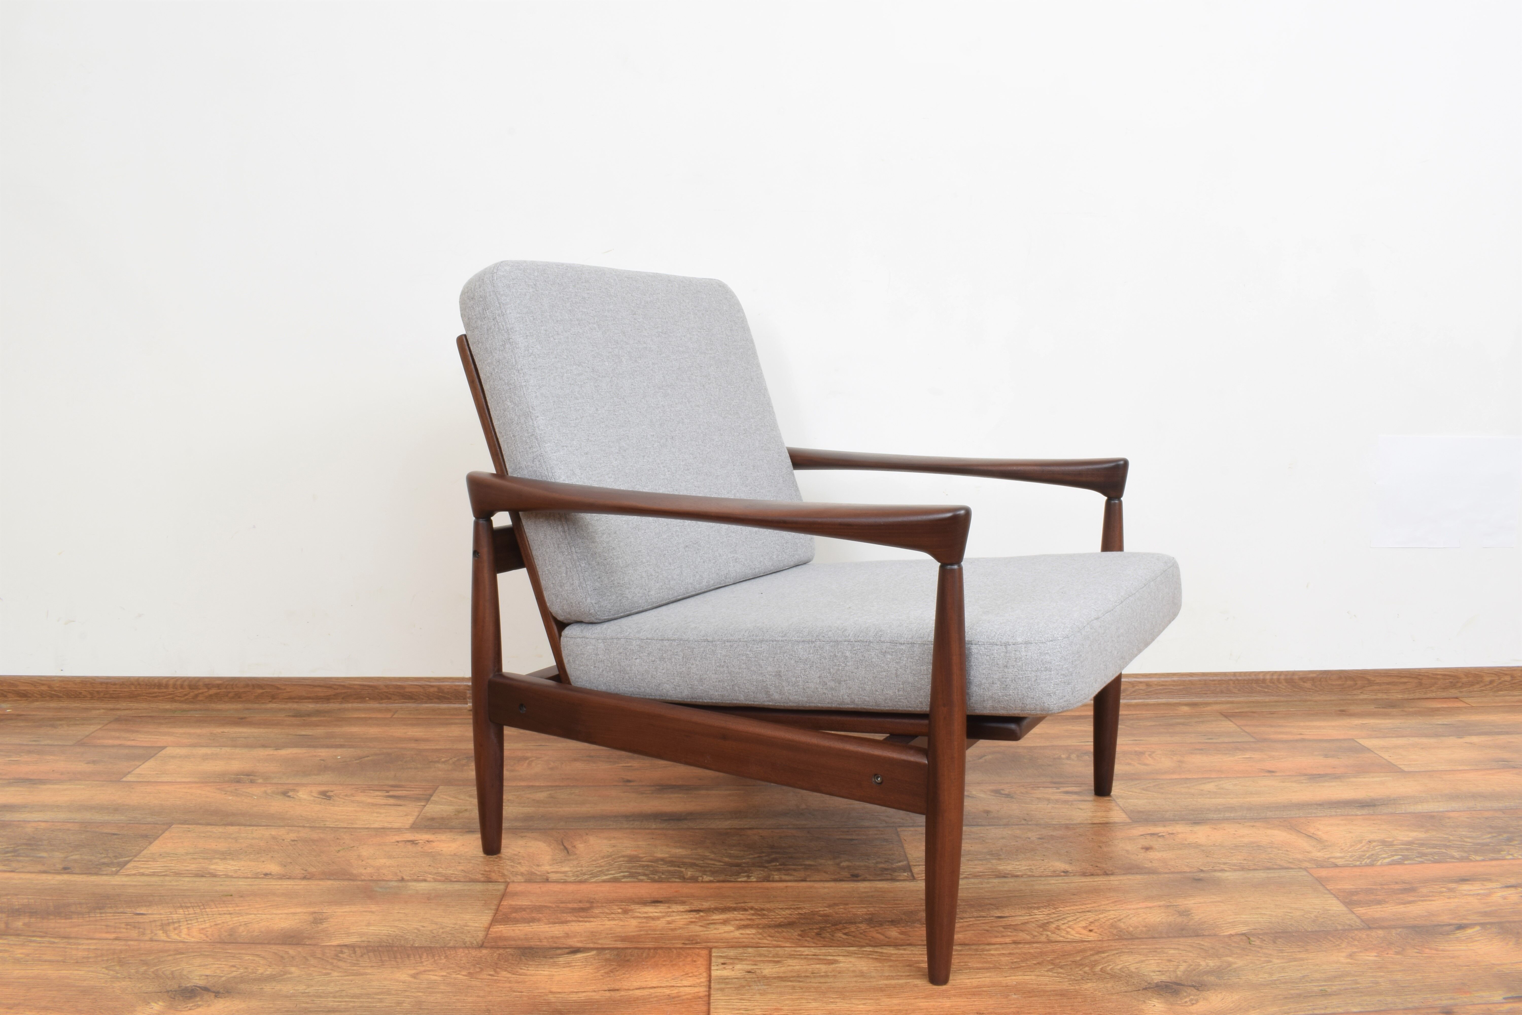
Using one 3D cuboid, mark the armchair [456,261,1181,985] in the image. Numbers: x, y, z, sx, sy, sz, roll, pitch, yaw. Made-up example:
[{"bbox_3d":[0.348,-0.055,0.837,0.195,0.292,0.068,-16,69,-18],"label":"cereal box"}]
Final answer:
[{"bbox_3d":[0.092,0.063,1.760,0.972,0.871,0.723,5,10,32],"label":"armchair"}]

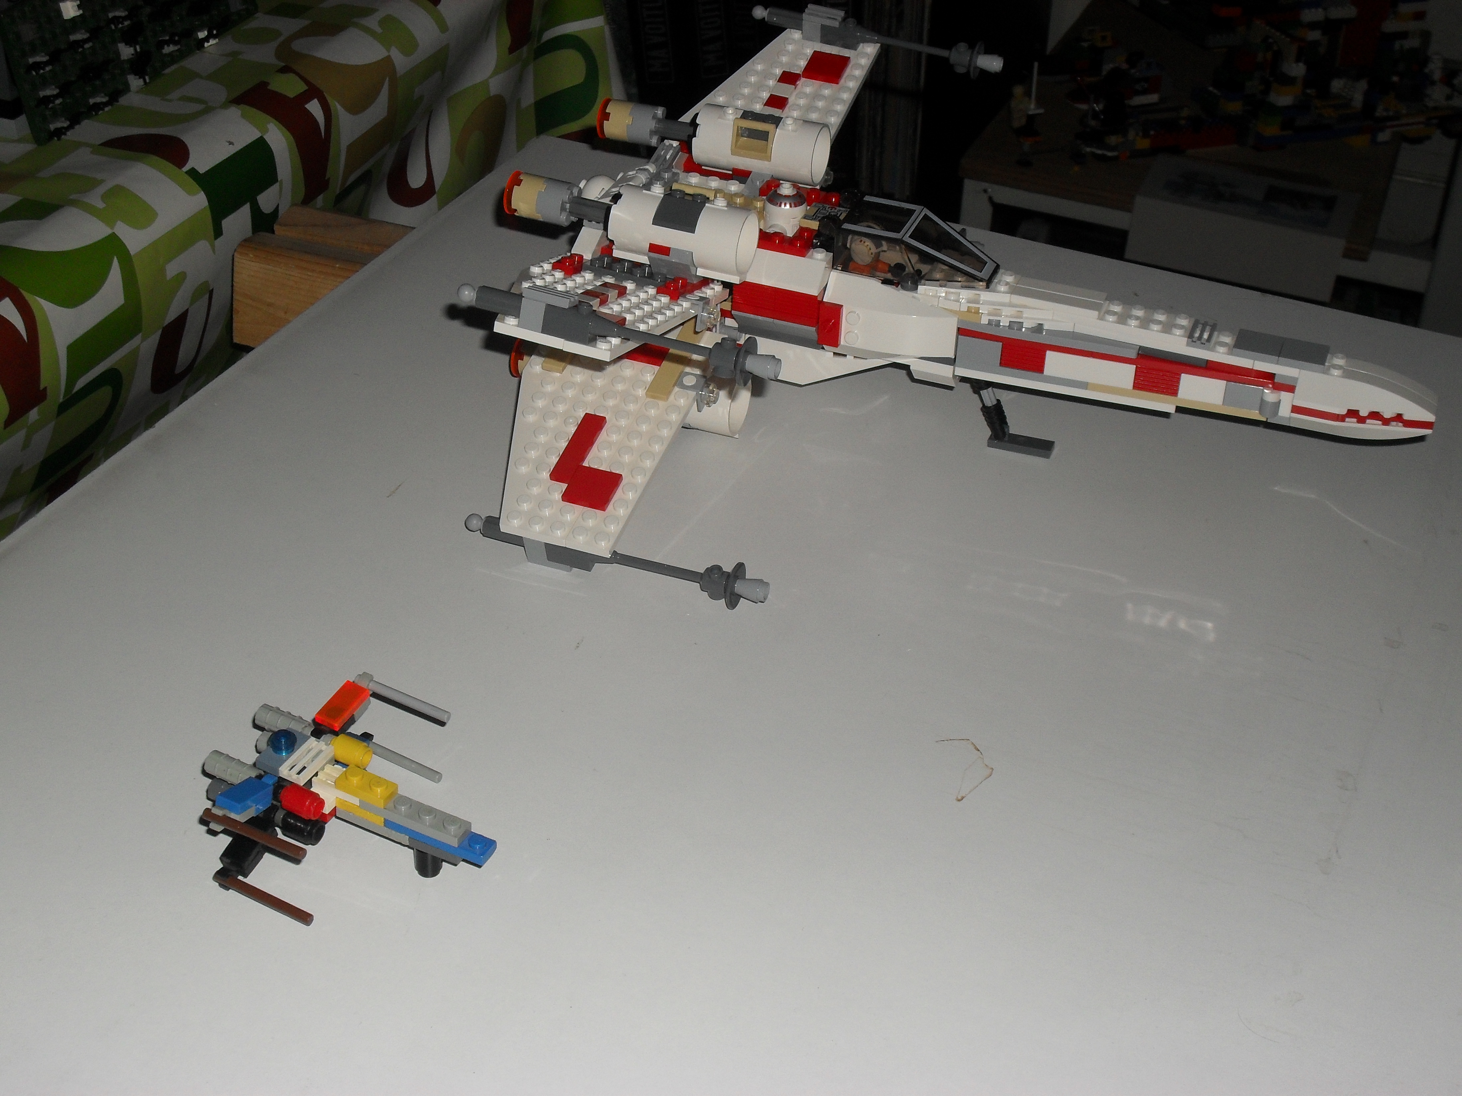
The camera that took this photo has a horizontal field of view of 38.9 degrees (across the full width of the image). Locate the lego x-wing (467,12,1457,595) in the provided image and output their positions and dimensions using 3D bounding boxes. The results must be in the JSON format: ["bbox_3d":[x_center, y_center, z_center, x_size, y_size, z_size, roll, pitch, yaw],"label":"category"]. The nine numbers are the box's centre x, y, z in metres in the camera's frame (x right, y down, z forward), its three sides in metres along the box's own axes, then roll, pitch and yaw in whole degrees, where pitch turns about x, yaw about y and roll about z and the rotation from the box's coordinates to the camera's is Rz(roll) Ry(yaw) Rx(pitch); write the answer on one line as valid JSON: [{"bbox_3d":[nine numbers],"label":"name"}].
[{"bbox_3d":[0.088,-0.084,0.754,0.332,0.109,0.290,14,36,15],"label":"lego x-wing"}]

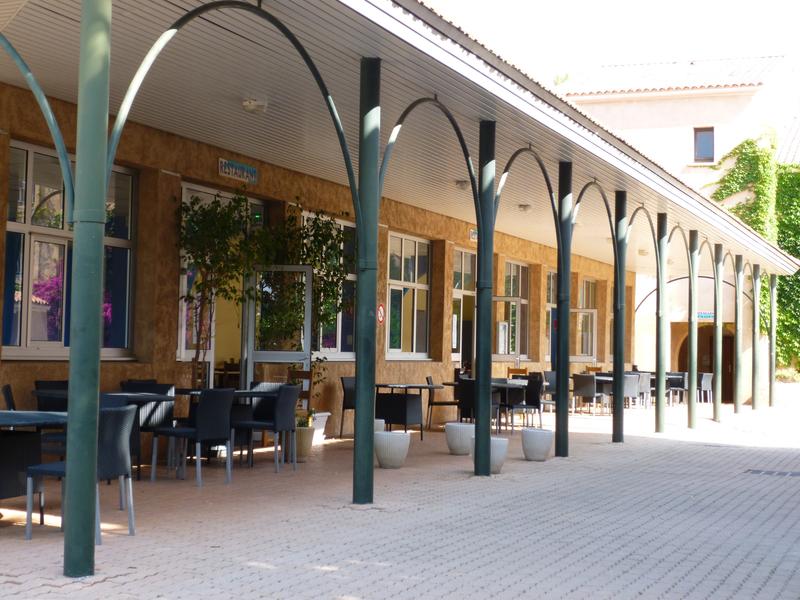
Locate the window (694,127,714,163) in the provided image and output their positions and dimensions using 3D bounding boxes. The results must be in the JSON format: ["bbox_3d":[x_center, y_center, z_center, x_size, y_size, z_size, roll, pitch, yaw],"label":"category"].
[{"bbox_3d":[8.399,-4.289,40.800,0.560,0.990,0.130,0,-2,20],"label":"window"}]

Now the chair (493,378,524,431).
[{"bbox_3d":[1.755,1.640,23.179,0.530,0.830,0.455,0,-2,20],"label":"chair"}]

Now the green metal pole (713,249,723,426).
[{"bbox_3d":[6.498,0.682,30.200,0.158,3.610,0.158,0,-2,20],"label":"green metal pole"}]

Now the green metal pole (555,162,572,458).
[{"bbox_3d":[1.979,0.121,17.847,0.158,3.535,0.158,0,-2,20],"label":"green metal pole"}]

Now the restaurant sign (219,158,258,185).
[{"bbox_3d":[-1.926,-1.537,17.703,0.030,0.195,1.000,0,-2,20],"label":"restaurant sign"}]

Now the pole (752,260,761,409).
[{"bbox_3d":[8.743,0.916,36.375,0.158,3.547,0.158,0,-2,20],"label":"pole"}]

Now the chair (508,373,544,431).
[{"bbox_3d":[1.916,1.564,22.400,0.530,0.900,0.450,2,-2,-16],"label":"chair"}]

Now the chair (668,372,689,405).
[{"bbox_3d":[7.195,2.291,38.181,0.530,0.830,0.455,0,-2,20],"label":"chair"}]

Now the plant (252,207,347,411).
[{"bbox_3d":[-1.184,0.335,17.844,0.980,2.911,1.050,1,-2,0],"label":"plant"}]

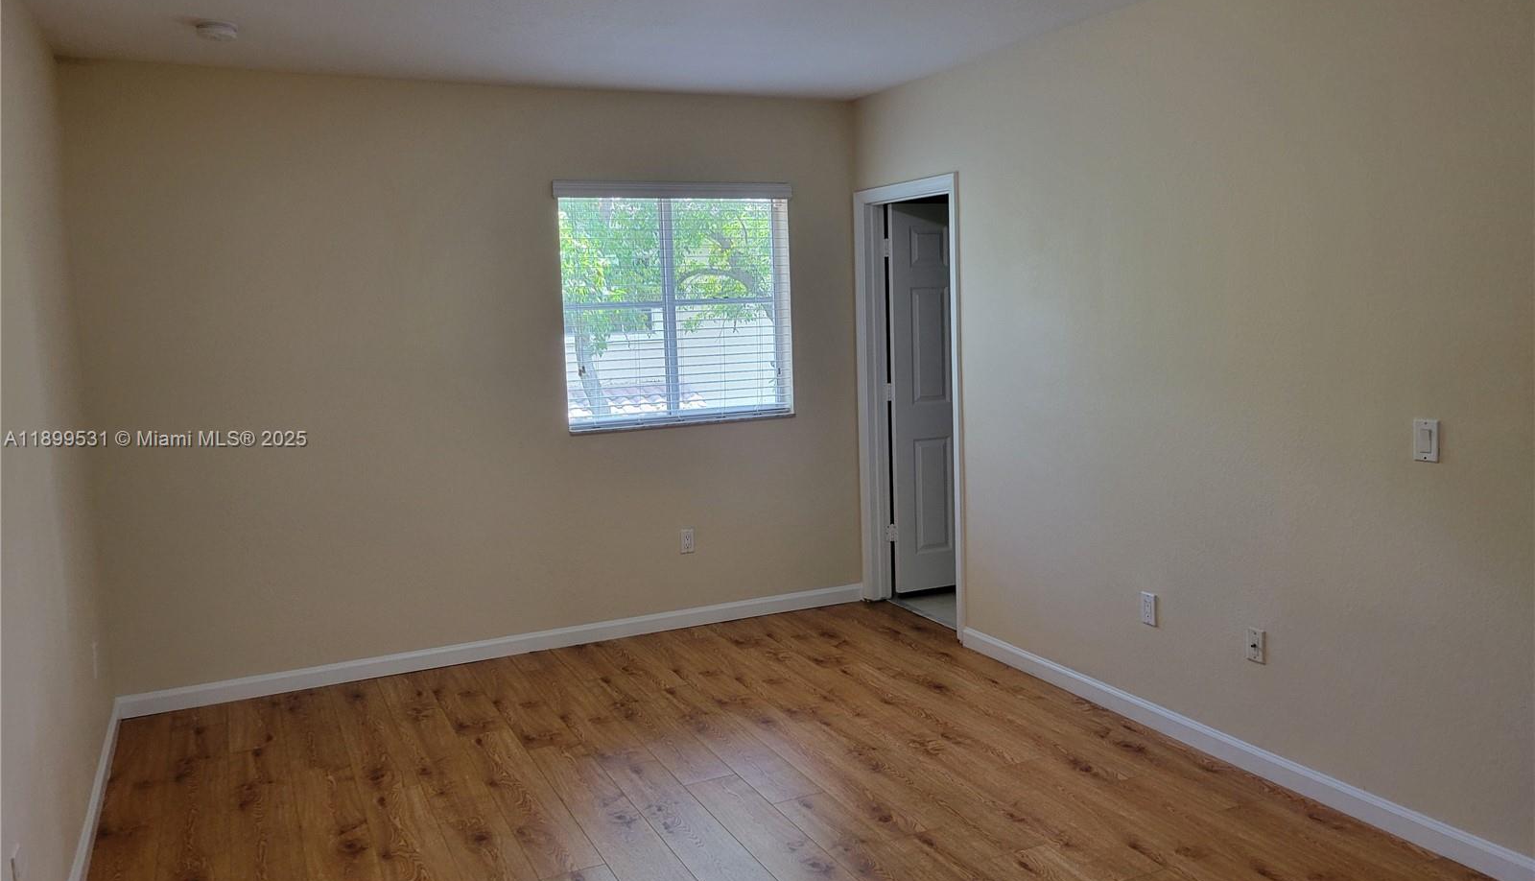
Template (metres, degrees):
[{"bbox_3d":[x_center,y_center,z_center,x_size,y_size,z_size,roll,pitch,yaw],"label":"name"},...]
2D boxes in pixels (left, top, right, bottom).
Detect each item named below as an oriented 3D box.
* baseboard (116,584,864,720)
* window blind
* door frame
[{"bbox_3d":[-1.035,0.922,5.270,3.392,0.091,0.015,-5,7,-25],"label":"baseboard"},{"bbox_3d":[-0.406,-0.642,5.420,1.170,1.101,0.075,-5,7,-25],"label":"window blind"},{"bbox_3d":[0.708,-0.159,5.480,0.133,2.085,0.894,-5,7,-25],"label":"door frame"}]

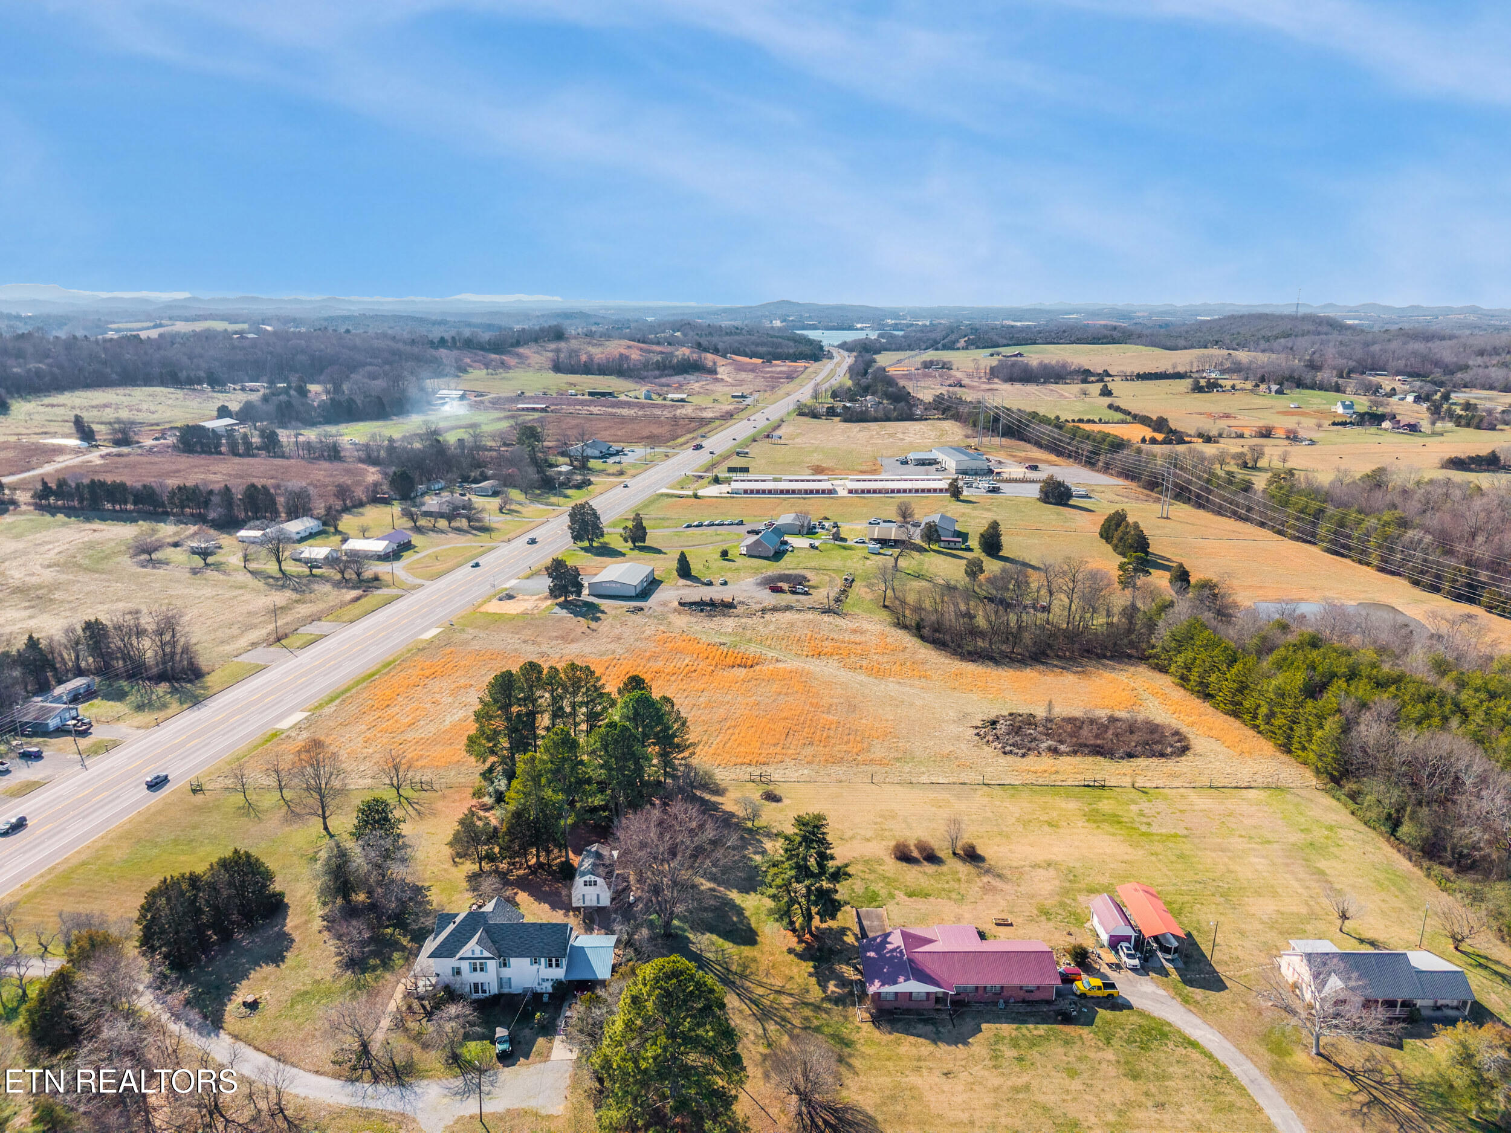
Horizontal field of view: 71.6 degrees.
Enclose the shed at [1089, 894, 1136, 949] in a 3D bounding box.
[{"bbox_3d":[51.070,50.550,149.630,3.950,3.450,7.900,0,14,1],"label":"shed"}]

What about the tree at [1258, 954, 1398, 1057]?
[{"bbox_3d":[66.944,52.573,123.236,14.000,11.300,14.000,0,14,0],"label":"tree"}]

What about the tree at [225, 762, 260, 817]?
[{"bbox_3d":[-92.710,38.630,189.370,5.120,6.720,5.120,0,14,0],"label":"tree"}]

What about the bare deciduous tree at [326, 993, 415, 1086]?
[{"bbox_3d":[-45.428,54.320,122.638,9.300,8.200,9.300,0,14,0],"label":"bare deciduous tree"}]

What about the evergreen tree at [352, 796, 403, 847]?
[{"bbox_3d":[-64.010,43.177,176.083,8.400,9.600,8.400,0,14,0],"label":"evergreen tree"}]

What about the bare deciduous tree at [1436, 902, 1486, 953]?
[{"bbox_3d":[97.710,49.730,145.010,6.700,7.270,6.360,0,14,0],"label":"bare deciduous tree"}]

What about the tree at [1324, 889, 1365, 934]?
[{"bbox_3d":[86.113,50.333,153.089,5.800,6.900,5.800,0,14,0],"label":"tree"}]

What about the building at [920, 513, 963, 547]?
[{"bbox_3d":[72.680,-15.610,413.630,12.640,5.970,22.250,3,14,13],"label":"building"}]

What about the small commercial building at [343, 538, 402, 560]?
[{"bbox_3d":[-138.000,-6.992,375.780,15.700,4.800,11.200,2,14,10],"label":"small commercial building"}]

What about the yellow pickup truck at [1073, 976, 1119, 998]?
[{"bbox_3d":[45.731,56.570,140.547,5.600,1.920,2.000,0,14,0],"label":"yellow pickup truck"}]

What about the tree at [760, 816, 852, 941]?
[{"bbox_3d":[7.330,44.196,150.633,12.300,20.000,12.300,0,14,0],"label":"tree"}]

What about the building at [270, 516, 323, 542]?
[{"bbox_3d":[-178.800,-14.919,406.577,12.000,5.200,18.500,2,14,7],"label":"building"}]

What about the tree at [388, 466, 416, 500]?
[{"bbox_3d":[-164.677,-38.988,486.134,12.800,15.200,12.800,0,14,0],"label":"tree"}]

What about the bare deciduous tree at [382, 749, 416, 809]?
[{"bbox_3d":[-64.959,37.341,190.107,5.600,9.100,5.600,0,14,0],"label":"bare deciduous tree"}]

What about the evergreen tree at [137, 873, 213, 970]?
[{"bbox_3d":[-79.519,47.751,143.034,9.300,11.800,9.300,0,14,0],"label":"evergreen tree"}]

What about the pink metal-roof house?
[{"bbox_3d":[26.700,52.300,139.620,25.000,4.900,15.000,0,14,0],"label":"pink metal-roof house"}]

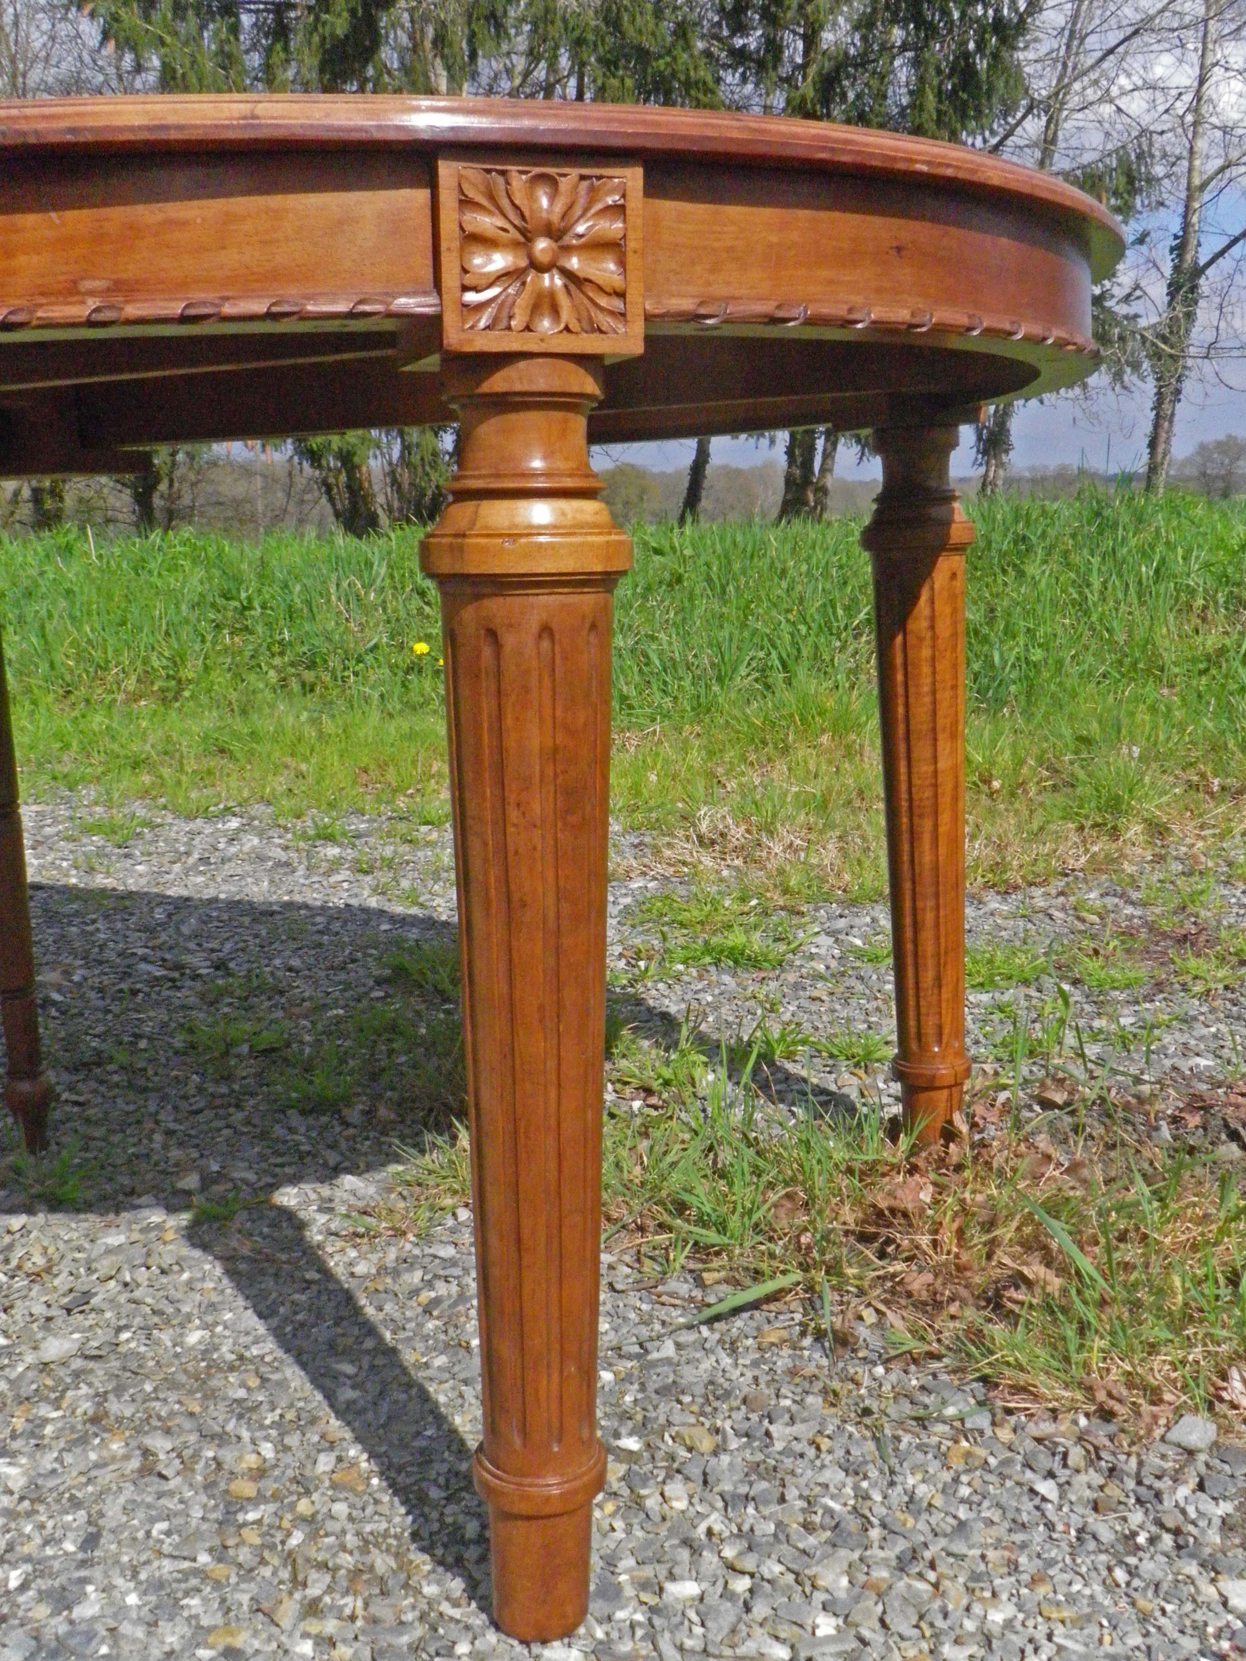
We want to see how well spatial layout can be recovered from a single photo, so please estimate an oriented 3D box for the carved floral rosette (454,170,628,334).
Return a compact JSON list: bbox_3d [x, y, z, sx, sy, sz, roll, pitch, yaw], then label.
[{"bbox_3d":[-0.033,-0.244,0.712,0.072,0.066,0.016,-3,10,-14],"label":"carved floral rosette"}]

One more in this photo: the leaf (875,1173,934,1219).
[{"bbox_3d":[0.229,0.298,1.367,0.049,0.022,0.046,-1,10,0],"label":"leaf"}]

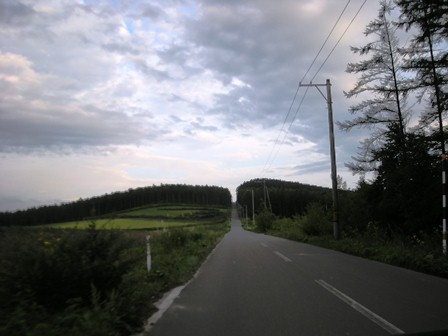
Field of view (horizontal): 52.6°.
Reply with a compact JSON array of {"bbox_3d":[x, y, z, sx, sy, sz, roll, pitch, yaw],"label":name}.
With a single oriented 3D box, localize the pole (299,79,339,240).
[{"bbox_3d":[6.200,-0.611,29.668,2.150,10.750,0.340,-1,-7,1],"label":"pole"}]

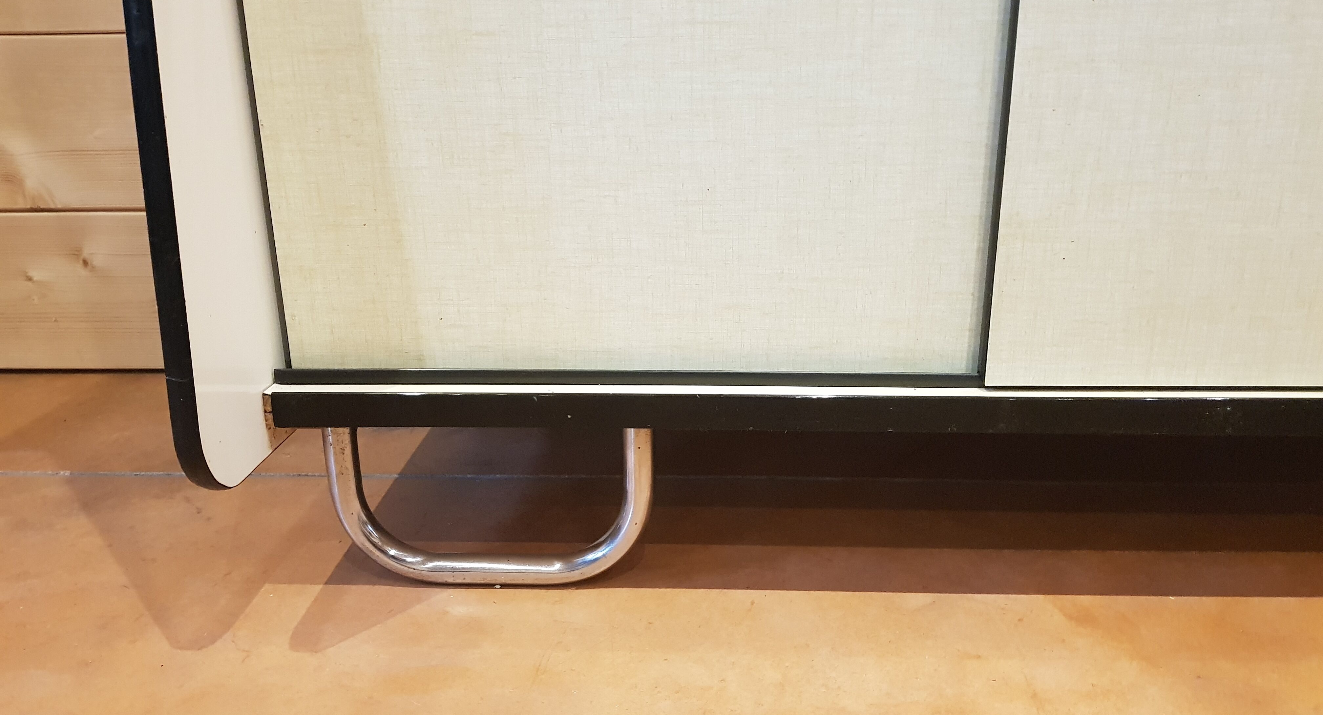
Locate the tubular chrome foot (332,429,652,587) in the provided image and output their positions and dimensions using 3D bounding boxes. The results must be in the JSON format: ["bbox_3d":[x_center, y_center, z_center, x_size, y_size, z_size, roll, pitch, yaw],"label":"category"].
[{"bbox_3d":[-0.131,0.111,0.769,0.252,0.142,0.025,0,17,2],"label":"tubular chrome foot"}]

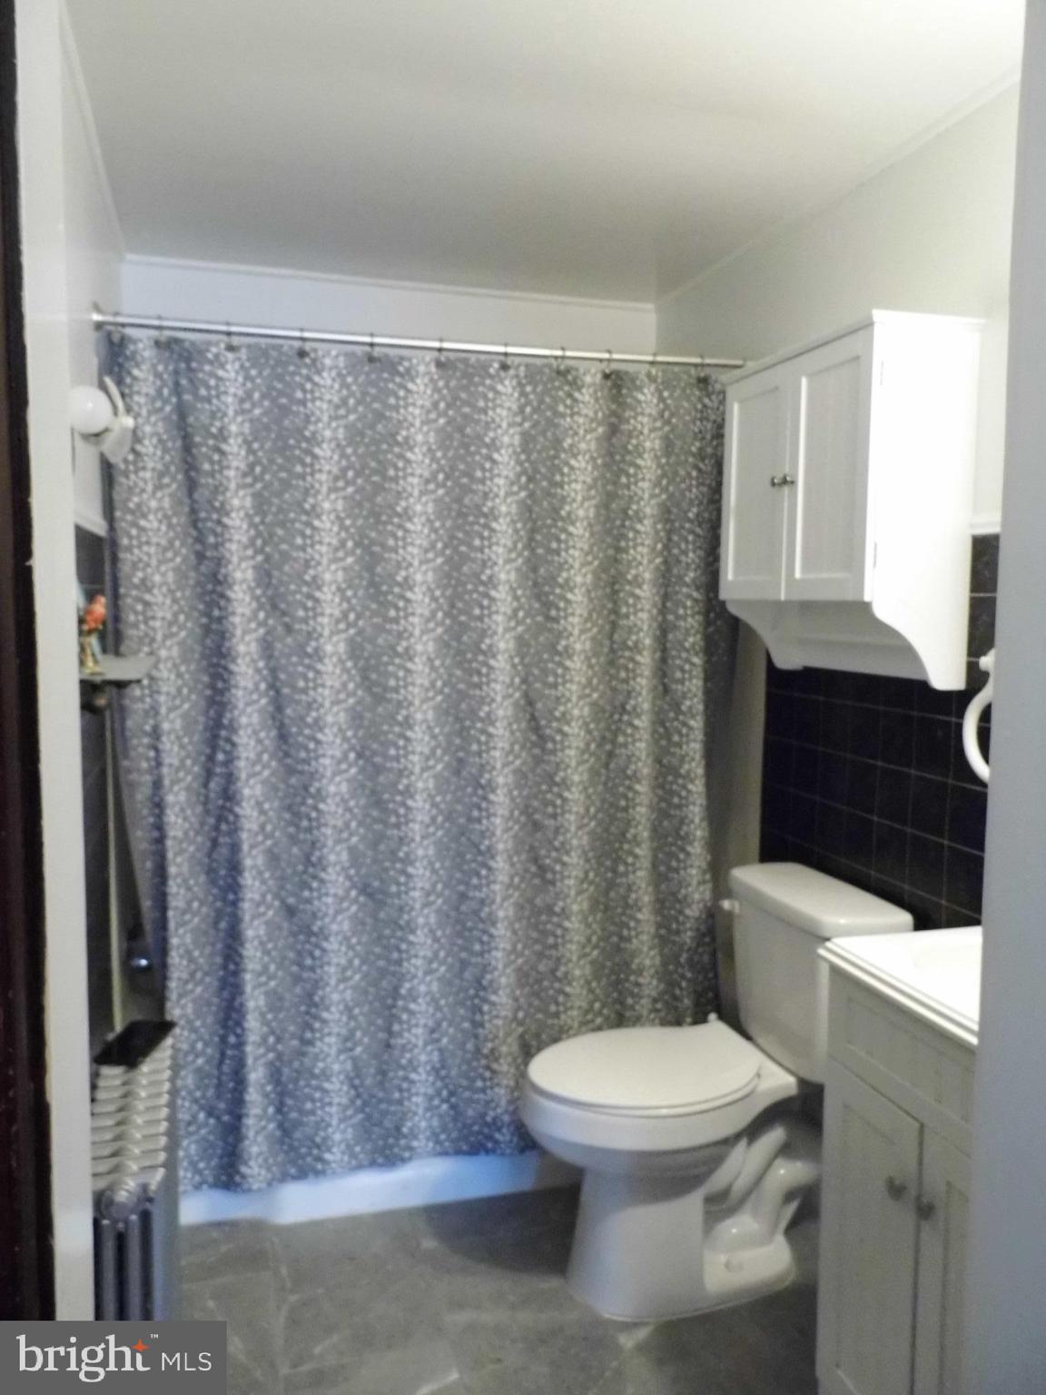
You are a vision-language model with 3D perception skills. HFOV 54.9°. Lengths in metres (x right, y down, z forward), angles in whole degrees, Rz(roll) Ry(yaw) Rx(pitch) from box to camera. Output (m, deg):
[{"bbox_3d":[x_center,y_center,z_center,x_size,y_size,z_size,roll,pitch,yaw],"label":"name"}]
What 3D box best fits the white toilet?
[{"bbox_3d":[0.350,0.795,2.082,0.742,0.765,0.408,-2,6,-17],"label":"white toilet"}]

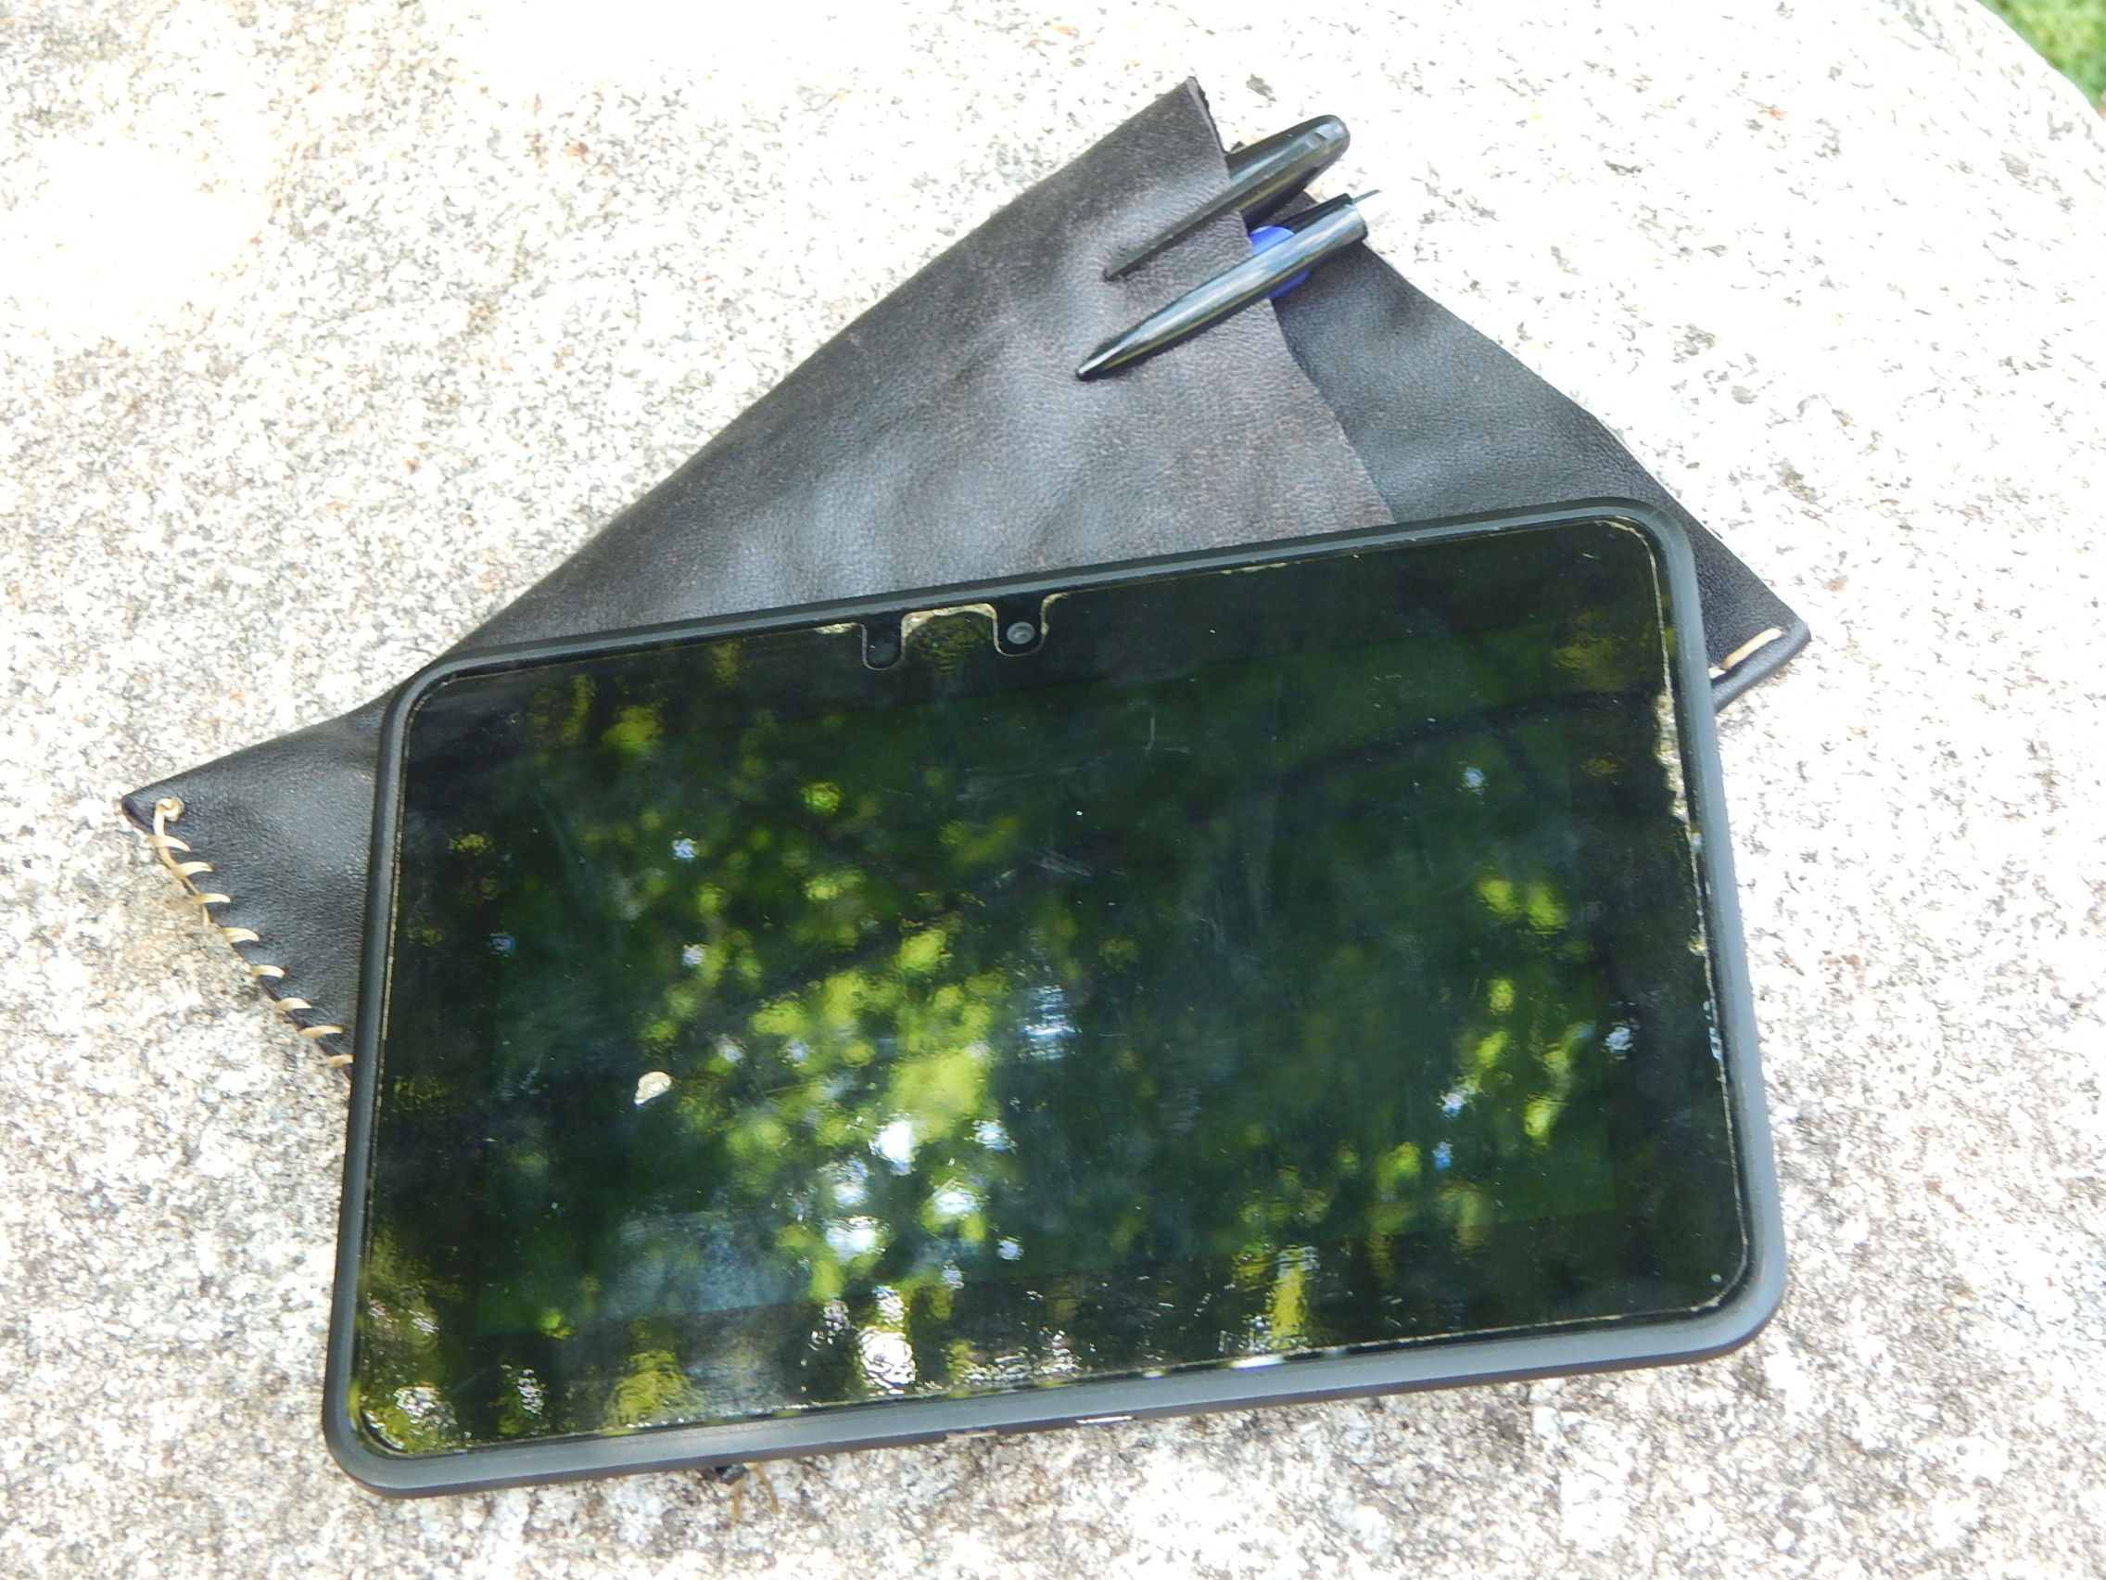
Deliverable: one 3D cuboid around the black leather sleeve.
[{"bbox_3d":[-0.015,-0.013,0.617,0.204,0.017,0.156,-36,56,-13],"label":"black leather sleeve"}]

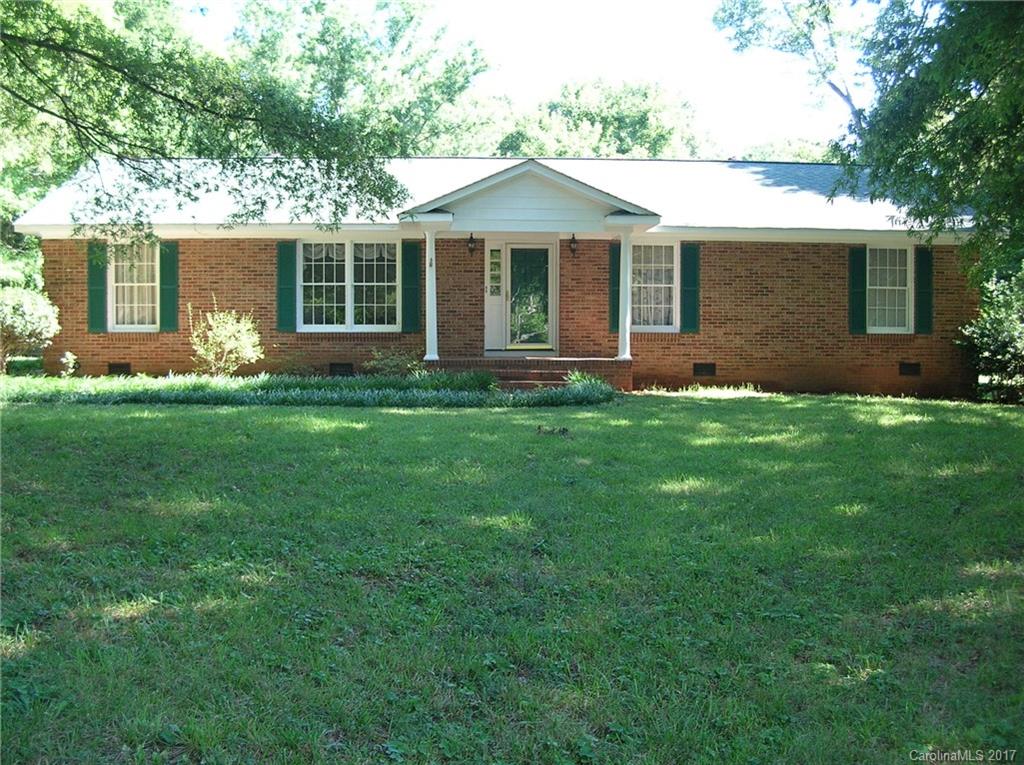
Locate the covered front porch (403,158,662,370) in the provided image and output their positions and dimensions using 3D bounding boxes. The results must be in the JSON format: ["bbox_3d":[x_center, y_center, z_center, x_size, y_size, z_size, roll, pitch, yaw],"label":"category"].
[{"bbox_3d":[0.268,-2.116,19.502,4.610,3.650,1.800,0,4,-4],"label":"covered front porch"}]

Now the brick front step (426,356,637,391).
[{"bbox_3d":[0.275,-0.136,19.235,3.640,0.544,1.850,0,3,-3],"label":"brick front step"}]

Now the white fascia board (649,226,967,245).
[{"bbox_3d":[5.714,-2.847,20.229,6.300,0.200,0.130,0,4,-4],"label":"white fascia board"}]

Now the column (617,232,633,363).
[{"bbox_3d":[2.015,-1.540,19.155,0.275,2.280,0.275,0,4,-4],"label":"column"}]

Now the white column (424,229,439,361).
[{"bbox_3d":[-1.426,-1.534,18.914,0.275,2.280,0.275,0,4,-4],"label":"white column"}]

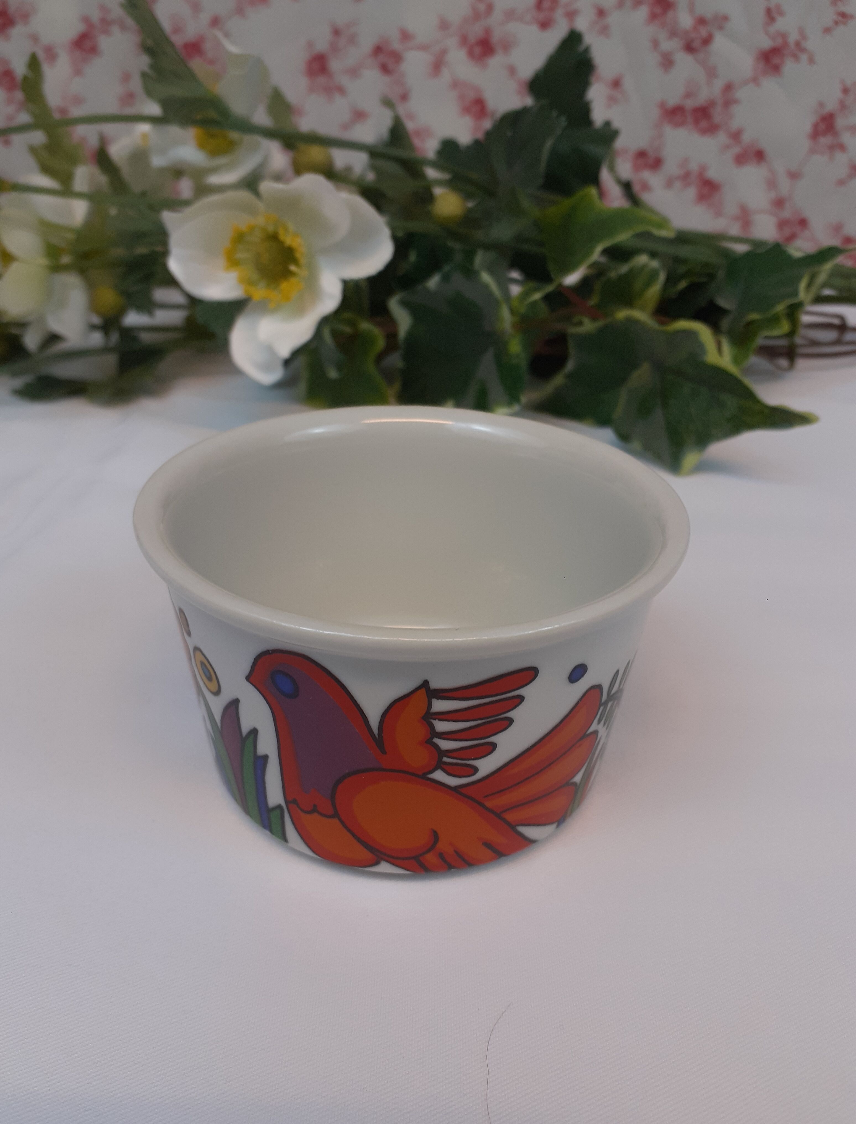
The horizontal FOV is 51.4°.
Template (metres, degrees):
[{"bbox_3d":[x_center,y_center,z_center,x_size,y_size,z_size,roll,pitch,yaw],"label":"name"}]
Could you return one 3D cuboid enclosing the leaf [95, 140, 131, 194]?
[{"bbox_3d":[-0.135,-0.168,0.380,0.016,0.025,0.010,1,-3,-6],"label":"leaf"}]

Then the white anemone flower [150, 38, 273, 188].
[{"bbox_3d":[-0.100,-0.206,0.410,0.054,0.064,0.032,3,-14,13],"label":"white anemone flower"}]

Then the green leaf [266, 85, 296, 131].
[{"bbox_3d":[-0.066,-0.204,0.400,0.013,0.018,0.010,-2,28,-8],"label":"green leaf"}]

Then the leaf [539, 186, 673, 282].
[{"bbox_3d":[0.071,-0.131,0.355,0.053,0.035,0.035,7,28,9],"label":"leaf"}]

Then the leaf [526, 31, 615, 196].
[{"bbox_3d":[0.066,-0.203,0.406,0.041,0.065,0.025,5,28,6],"label":"leaf"}]

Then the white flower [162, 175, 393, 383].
[{"bbox_3d":[-0.055,-0.103,0.325,0.081,0.073,0.031,3,-5,12],"label":"white flower"}]

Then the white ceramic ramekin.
[{"bbox_3d":[-0.003,0.011,0.160,0.090,0.052,0.090,2,27,-1],"label":"white ceramic ramekin"}]

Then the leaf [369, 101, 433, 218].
[{"bbox_3d":[-0.012,-0.178,0.395,0.029,0.046,0.020,1,27,-2],"label":"leaf"}]

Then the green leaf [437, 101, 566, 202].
[{"bbox_3d":[0.031,-0.176,0.385,0.056,0.045,0.018,1,-6,-6],"label":"green leaf"}]

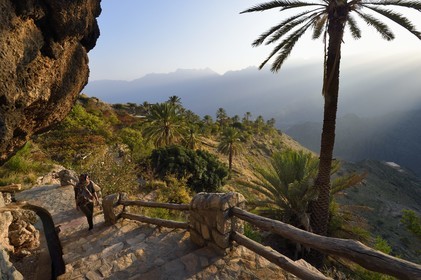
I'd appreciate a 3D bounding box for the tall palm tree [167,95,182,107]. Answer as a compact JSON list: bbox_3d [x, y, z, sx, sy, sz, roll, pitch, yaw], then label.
[{"bbox_3d":[-10.945,-10.311,64.000,4.202,6.913,4.202,0,11,0],"label":"tall palm tree"}]

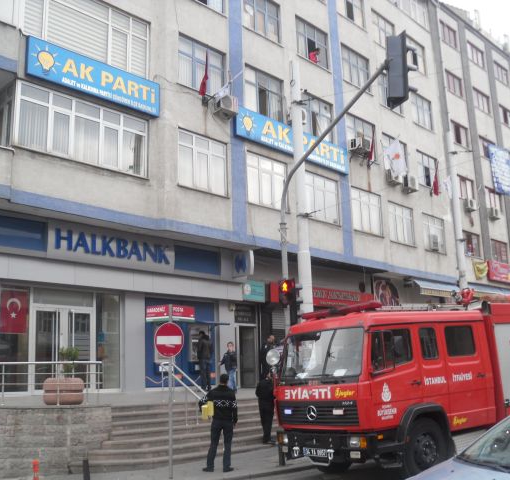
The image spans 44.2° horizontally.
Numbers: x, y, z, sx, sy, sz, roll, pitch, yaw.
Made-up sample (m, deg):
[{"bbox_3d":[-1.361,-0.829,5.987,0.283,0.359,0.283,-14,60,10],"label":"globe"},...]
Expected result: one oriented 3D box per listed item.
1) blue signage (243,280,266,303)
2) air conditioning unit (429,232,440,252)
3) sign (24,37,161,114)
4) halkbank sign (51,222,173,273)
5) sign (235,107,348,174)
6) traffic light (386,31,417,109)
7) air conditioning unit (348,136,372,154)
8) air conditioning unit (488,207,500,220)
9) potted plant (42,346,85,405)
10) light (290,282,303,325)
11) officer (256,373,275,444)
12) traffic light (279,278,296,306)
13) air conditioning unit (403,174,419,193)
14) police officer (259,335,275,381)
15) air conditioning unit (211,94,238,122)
[{"bbox_3d":[-0.016,1.650,20.062,0.150,0.660,0.970,-13,-17,43],"label":"blue signage"},{"bbox_3d":[8.357,0.126,29.265,0.250,0.640,0.680,-14,-17,42],"label":"air conditioning unit"},{"bbox_3d":[-4.181,-4.245,16.765,0.180,0.970,3.958,-14,-17,42],"label":"sign"},{"bbox_3d":[-3.870,0.253,17.331,0.150,1.000,4.037,-14,-17,42],"label":"halkbank sign"},{"bbox_3d":[1.464,-3.369,22.311,0.160,0.930,6.147,-13,-17,41],"label":"sign"},{"bbox_3d":[2.323,-2.685,9.900,0.330,1.090,0.370,6,-15,-30],"label":"traffic light"},{"bbox_3d":[4.103,-3.702,24.679,0.520,0.450,0.580,-13,-17,43],"label":"air conditioning unit"},{"bbox_3d":[12.602,-1.377,33.034,0.300,0.520,0.780,-13,-17,43],"label":"air conditioning unit"},{"bbox_3d":[-3.811,2.703,12.511,0.680,1.120,0.760,-14,-17,42],"label":"potted plant"},{"bbox_3d":[0.741,1.230,11.800,0.280,0.780,0.250,7,-15,-34],"label":"light"},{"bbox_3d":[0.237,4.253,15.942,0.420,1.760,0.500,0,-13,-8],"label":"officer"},{"bbox_3d":[0.673,1.087,13.020,0.260,0.560,0.220,-9,-14,28],"label":"traffic light"},{"bbox_3d":[6.968,-2.530,27.951,0.320,0.580,0.820,-14,-17,42],"label":"air conditioning unit"},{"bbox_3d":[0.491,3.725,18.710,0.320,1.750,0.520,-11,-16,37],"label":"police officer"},{"bbox_3d":[-0.889,-4.123,19.473,0.310,0.530,0.790,-14,-17,42],"label":"air conditioning unit"}]

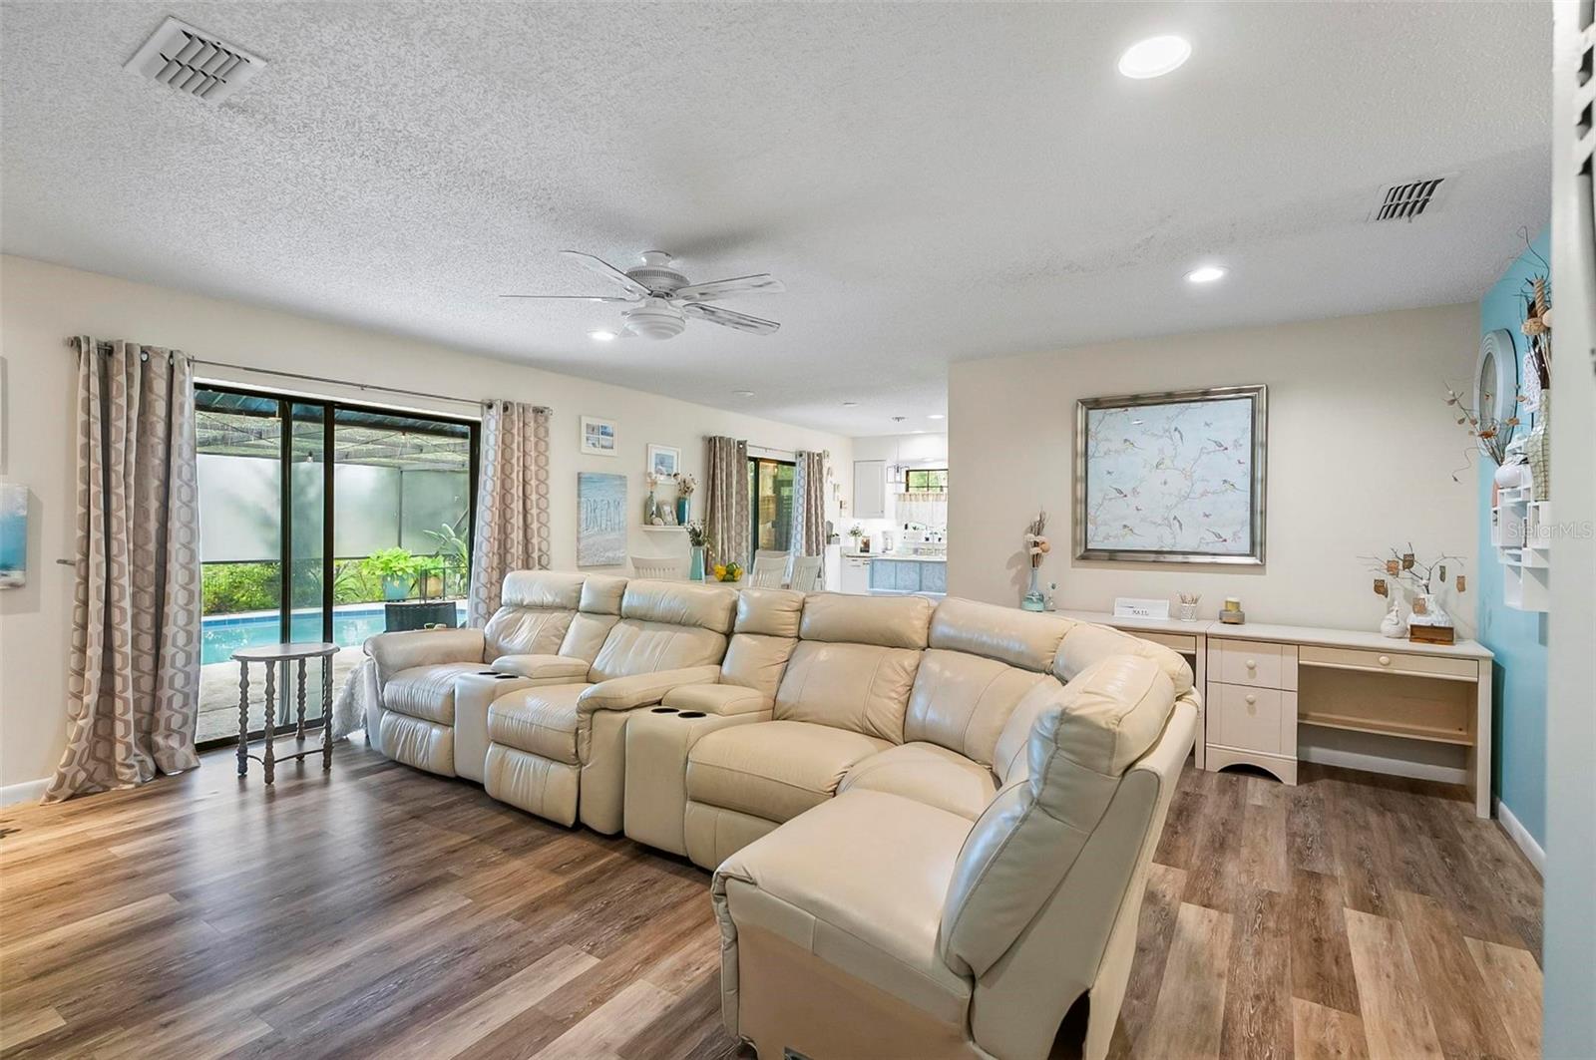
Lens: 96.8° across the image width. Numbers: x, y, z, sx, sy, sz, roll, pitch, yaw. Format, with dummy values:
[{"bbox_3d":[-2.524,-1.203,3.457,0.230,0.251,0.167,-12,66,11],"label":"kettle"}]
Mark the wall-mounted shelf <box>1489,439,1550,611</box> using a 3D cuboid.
[{"bbox_3d":[2.606,-0.017,2.500,0.120,0.600,0.580,0,0,34],"label":"wall-mounted shelf"}]

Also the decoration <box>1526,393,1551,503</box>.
[{"bbox_3d":[2.511,-0.277,2.366,0.115,0.350,0.115,0,0,34],"label":"decoration"}]

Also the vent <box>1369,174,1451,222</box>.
[{"bbox_3d":[2.147,-1.160,2.491,0.190,0.025,0.340,0,0,32],"label":"vent"}]

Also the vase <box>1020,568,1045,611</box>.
[{"bbox_3d":[1.505,0.389,4.526,0.140,0.275,0.140,0,0,30],"label":"vase"}]

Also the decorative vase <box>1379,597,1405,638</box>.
[{"bbox_3d":[3.035,0.445,3.615,0.110,0.195,0.110,0,0,30],"label":"decorative vase"}]

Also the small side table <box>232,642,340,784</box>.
[{"bbox_3d":[-2.600,0.922,3.608,0.460,0.615,0.460,0,0,34],"label":"small side table"}]

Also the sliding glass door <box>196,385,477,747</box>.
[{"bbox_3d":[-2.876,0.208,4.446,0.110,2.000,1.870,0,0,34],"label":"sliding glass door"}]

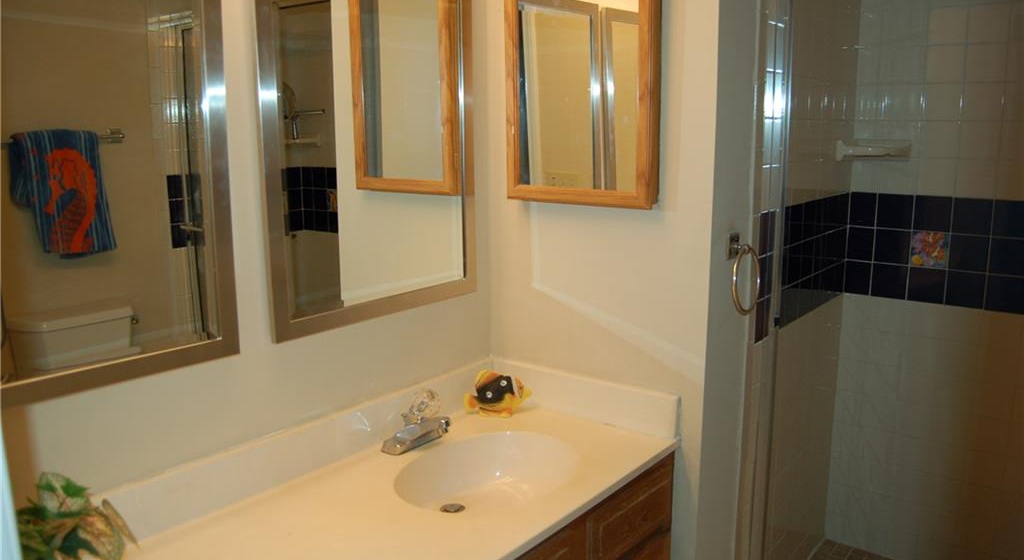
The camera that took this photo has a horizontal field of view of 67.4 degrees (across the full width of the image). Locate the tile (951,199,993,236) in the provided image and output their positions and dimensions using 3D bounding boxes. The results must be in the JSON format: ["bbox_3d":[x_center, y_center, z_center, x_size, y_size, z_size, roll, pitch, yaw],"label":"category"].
[{"bbox_3d":[1.376,-0.189,2.289,0.108,0.108,0.010,8,15,39],"label":"tile"}]

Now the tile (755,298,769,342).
[{"bbox_3d":[0.646,0.107,1.998,0.010,0.108,0.095,8,15,39],"label":"tile"}]

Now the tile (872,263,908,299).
[{"bbox_3d":[1.217,0.004,2.465,0.108,0.108,0.010,8,15,39],"label":"tile"}]

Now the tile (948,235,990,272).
[{"bbox_3d":[1.379,-0.080,2.310,0.108,0.108,0.010,8,15,39],"label":"tile"}]

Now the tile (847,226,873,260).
[{"bbox_3d":[1.138,-0.116,2.504,0.080,0.107,0.010,9,14,39],"label":"tile"}]

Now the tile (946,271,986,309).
[{"bbox_3d":[1.381,0.029,2.331,0.108,0.108,0.010,8,15,39],"label":"tile"}]

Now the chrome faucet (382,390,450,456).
[{"bbox_3d":[-0.212,0.330,1.783,0.132,0.130,0.155,8,15,39],"label":"chrome faucet"}]

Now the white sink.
[{"bbox_3d":[-0.046,0.472,1.669,0.349,0.136,0.441,9,14,39],"label":"white sink"}]

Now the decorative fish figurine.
[{"bbox_3d":[-0.036,0.292,1.964,0.158,0.107,0.060,-1,11,-5],"label":"decorative fish figurine"}]

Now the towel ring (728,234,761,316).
[{"bbox_3d":[0.536,-0.011,1.807,0.055,0.179,0.153,9,14,39],"label":"towel ring"}]

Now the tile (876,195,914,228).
[{"bbox_3d":[1.213,-0.214,2.422,0.108,0.108,0.010,8,15,39],"label":"tile"}]

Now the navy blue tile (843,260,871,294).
[{"bbox_3d":[1.138,-0.009,2.525,0.080,0.107,0.010,9,14,39],"label":"navy blue tile"}]

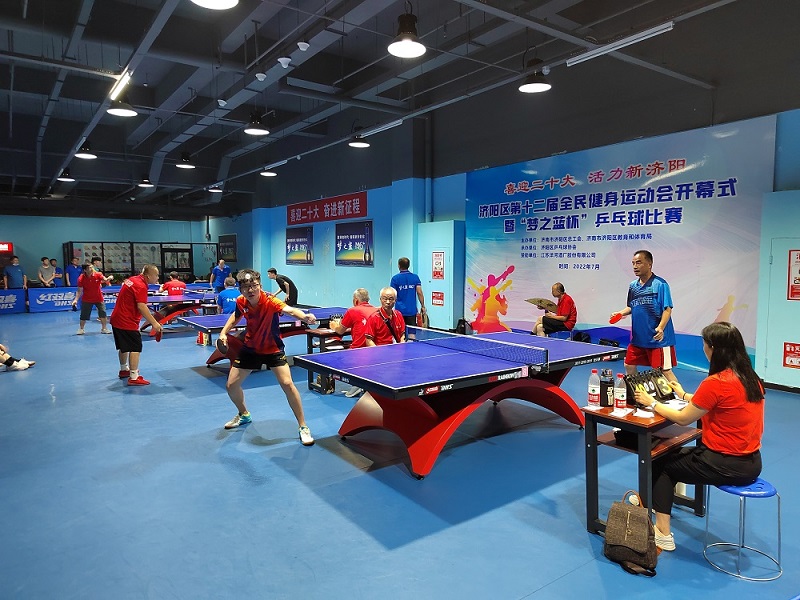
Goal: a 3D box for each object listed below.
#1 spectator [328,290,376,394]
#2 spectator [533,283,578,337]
[{"bbox_3d":[-0.452,0.513,6.300,0.550,1.280,0.800,-4,6,-40],"label":"spectator"},{"bbox_3d":[2.559,0.339,8.853,0.800,1.220,0.520,1,5,17],"label":"spectator"}]

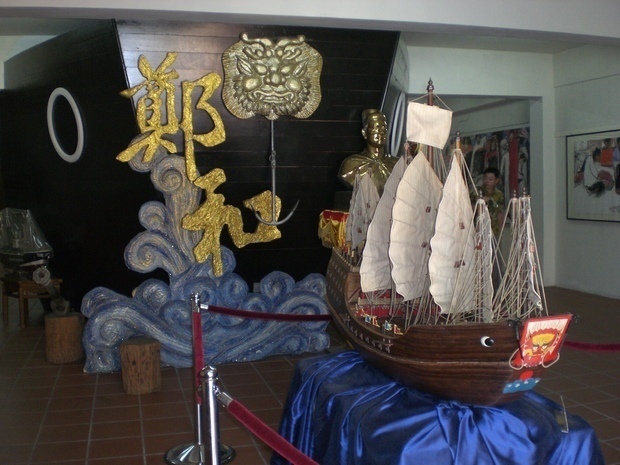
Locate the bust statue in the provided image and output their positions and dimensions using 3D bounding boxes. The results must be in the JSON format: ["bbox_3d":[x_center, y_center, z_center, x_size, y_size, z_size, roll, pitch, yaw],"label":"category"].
[{"bbox_3d":[0.641,-0.841,6.980,0.660,0.865,0.400,-2,4,-19],"label":"bust statue"}]

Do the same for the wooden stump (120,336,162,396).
[{"bbox_3d":[-1.195,0.939,4.815,0.277,0.357,0.277,0,4,0],"label":"wooden stump"}]

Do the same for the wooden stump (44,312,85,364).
[{"bbox_3d":[-2.043,0.880,5.680,0.314,0.374,0.314,0,4,0],"label":"wooden stump"}]

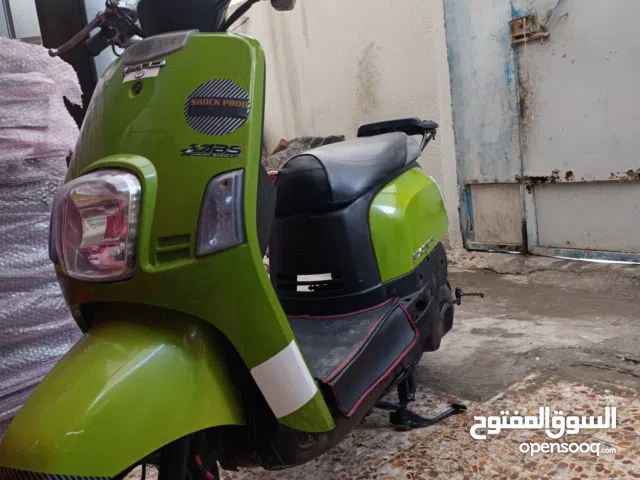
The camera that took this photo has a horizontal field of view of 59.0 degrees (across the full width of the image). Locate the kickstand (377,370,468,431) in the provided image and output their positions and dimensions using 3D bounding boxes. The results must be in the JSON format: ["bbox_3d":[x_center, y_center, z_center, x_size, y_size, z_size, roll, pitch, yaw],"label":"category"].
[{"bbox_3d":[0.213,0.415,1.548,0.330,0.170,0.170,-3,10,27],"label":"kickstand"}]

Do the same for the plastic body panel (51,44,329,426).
[{"bbox_3d":[-0.236,0.061,0.957,0.380,0.710,0.350,-3,10,27],"label":"plastic body panel"}]

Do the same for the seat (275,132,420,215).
[{"bbox_3d":[0.074,-0.200,1.583,0.250,0.190,0.700,-3,10,27],"label":"seat"}]

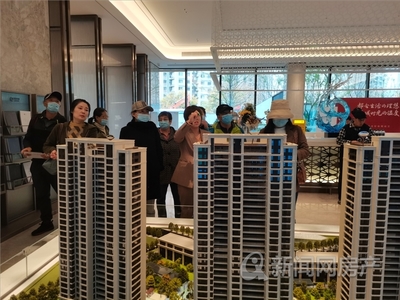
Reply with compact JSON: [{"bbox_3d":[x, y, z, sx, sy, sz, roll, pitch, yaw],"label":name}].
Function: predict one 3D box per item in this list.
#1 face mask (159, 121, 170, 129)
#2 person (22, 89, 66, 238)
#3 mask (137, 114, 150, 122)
[{"bbox_3d":[-0.493,-0.352,4.200,0.145,0.110,0.085,2,6,15],"label":"face mask"},{"bbox_3d":[-1.917,0.156,3.679,0.570,1.712,0.440,-1,6,-18],"label":"person"},{"bbox_3d":[-0.718,-0.402,3.850,0.150,0.110,0.085,-3,6,-30],"label":"mask"}]

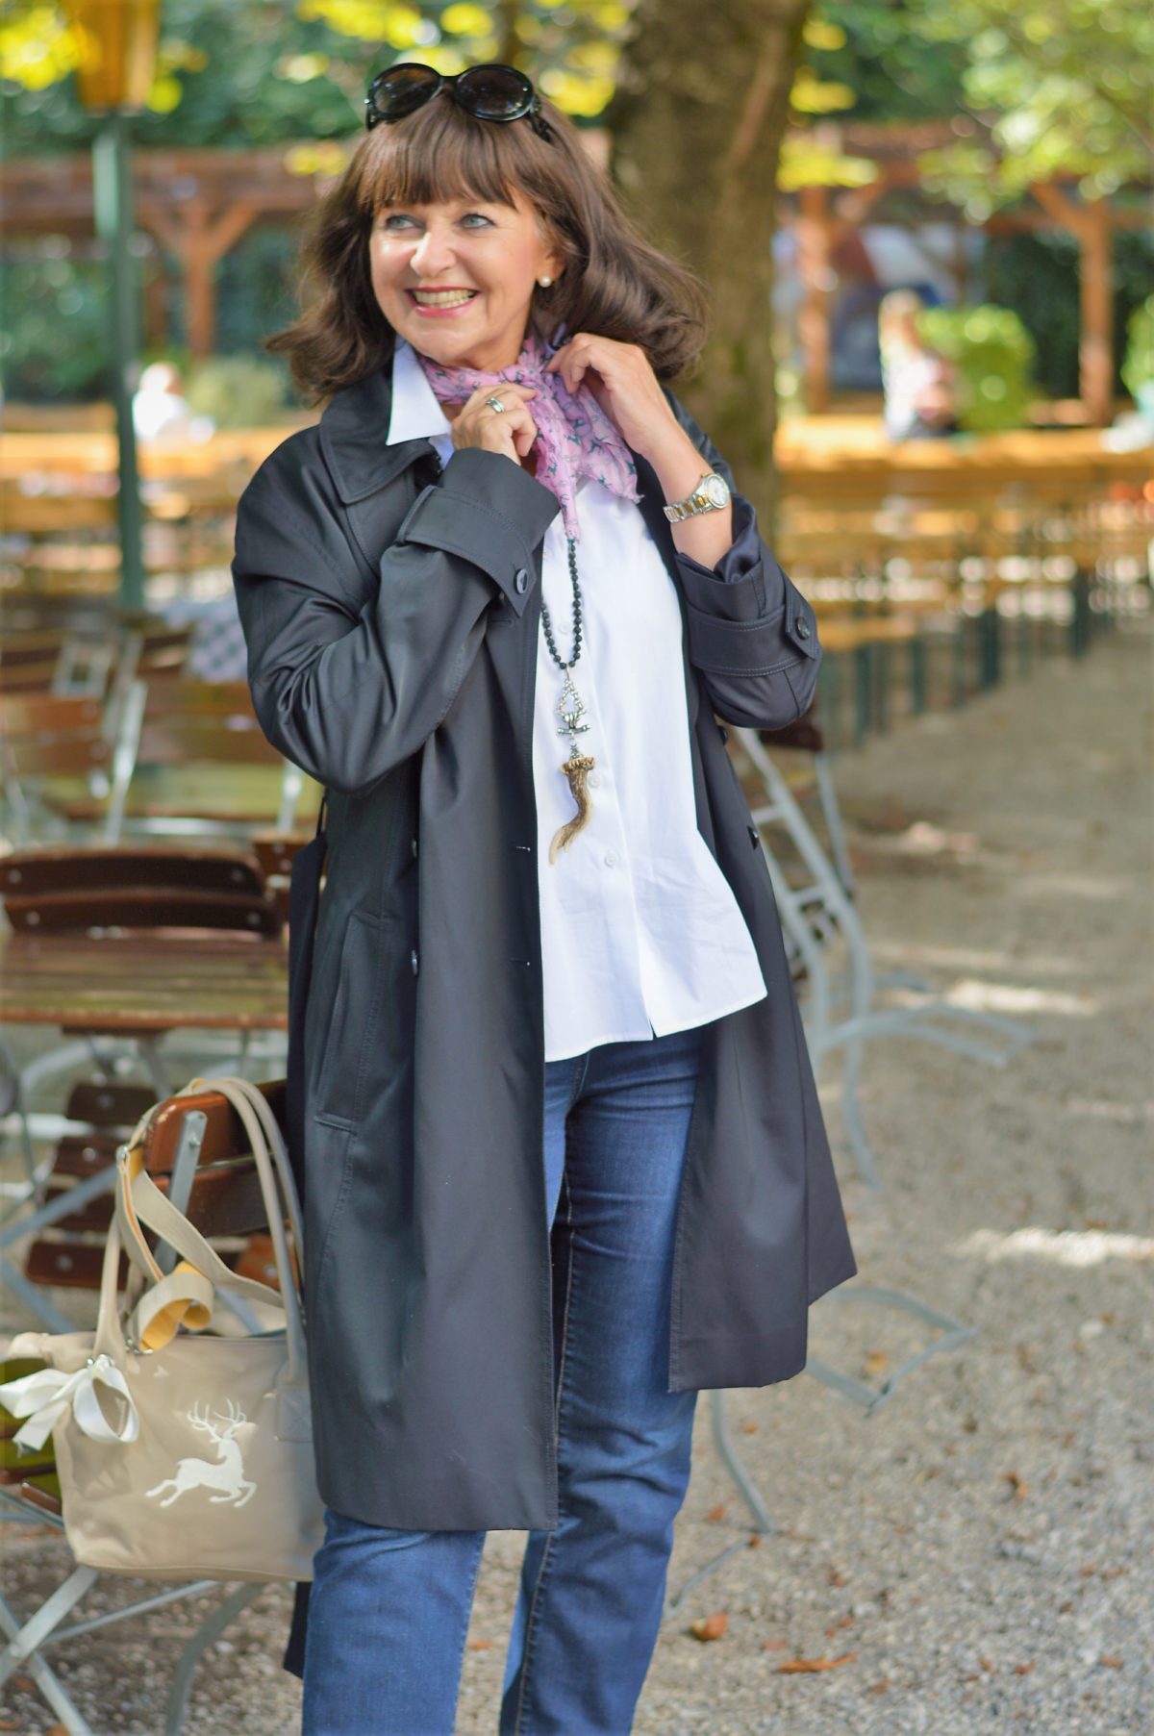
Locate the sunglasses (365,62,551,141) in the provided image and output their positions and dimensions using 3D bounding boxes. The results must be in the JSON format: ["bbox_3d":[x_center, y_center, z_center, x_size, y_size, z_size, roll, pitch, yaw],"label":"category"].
[{"bbox_3d":[-0.081,-0.585,2.919,0.147,0.055,0.135,2,-24,18],"label":"sunglasses"}]

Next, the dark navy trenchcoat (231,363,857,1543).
[{"bbox_3d":[-0.026,0.052,3.000,0.500,0.930,0.410,-4,9,-20],"label":"dark navy trenchcoat"}]

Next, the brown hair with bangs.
[{"bbox_3d":[-0.072,-0.509,2.960,0.335,0.250,0.265,2,9,20],"label":"brown hair with bangs"}]

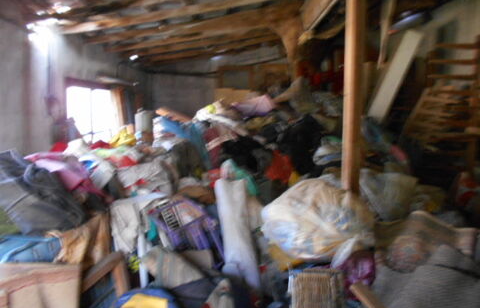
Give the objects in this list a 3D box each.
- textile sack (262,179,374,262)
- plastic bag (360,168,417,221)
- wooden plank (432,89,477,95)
[{"bbox_3d":[0.505,0.427,2.350,0.700,0.480,0.550,1,5,11],"label":"textile sack"},{"bbox_3d":[1.203,0.326,2.900,0.440,0.400,0.360,2,5,17],"label":"plastic bag"},{"bbox_3d":[2.380,-0.693,4.000,0.490,0.050,0.060,1,5,6],"label":"wooden plank"}]

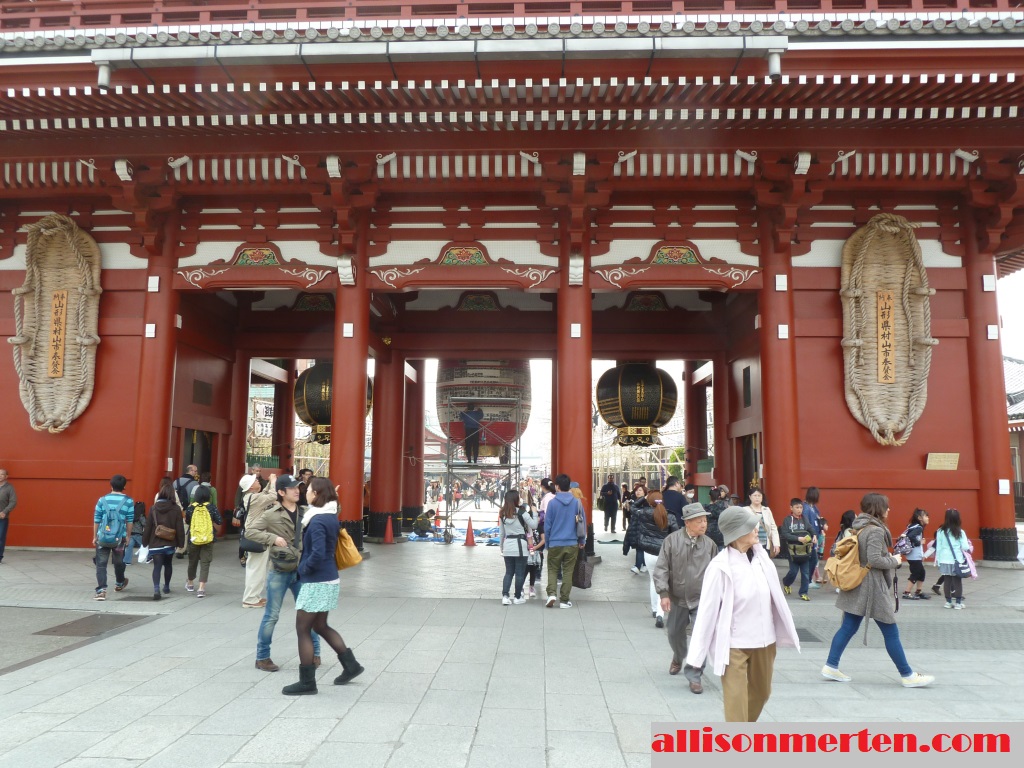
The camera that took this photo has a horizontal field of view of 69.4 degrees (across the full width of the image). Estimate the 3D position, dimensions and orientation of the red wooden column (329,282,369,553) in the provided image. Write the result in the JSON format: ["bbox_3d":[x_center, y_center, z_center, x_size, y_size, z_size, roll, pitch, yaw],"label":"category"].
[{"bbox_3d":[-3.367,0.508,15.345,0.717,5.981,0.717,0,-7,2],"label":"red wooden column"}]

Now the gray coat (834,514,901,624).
[{"bbox_3d":[2.990,1.552,6.220,0.470,0.880,0.430,-1,-7,12],"label":"gray coat"}]

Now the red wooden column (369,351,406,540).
[{"bbox_3d":[-3.211,1.270,19.108,0.860,5.420,0.860,0,-7,2],"label":"red wooden column"}]

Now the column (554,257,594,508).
[{"bbox_3d":[1.308,0.339,15.188,0.717,6.364,0.717,0,-7,2],"label":"column"}]

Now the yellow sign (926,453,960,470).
[{"bbox_3d":[8.424,1.518,14.450,0.595,0.355,0.050,0,13,2],"label":"yellow sign"}]

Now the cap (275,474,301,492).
[{"bbox_3d":[-1.994,0.892,6.597,0.250,0.150,0.175,-5,-9,36],"label":"cap"}]

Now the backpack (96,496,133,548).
[{"bbox_3d":[-5.339,1.864,9.882,0.400,0.630,0.270,2,-7,-12],"label":"backpack"}]

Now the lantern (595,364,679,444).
[{"bbox_3d":[3.622,0.409,21.437,2.312,2.799,2.312,0,-7,2],"label":"lantern"}]

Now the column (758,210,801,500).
[{"bbox_3d":[5.445,-0.118,15.033,0.740,6.924,0.740,0,-7,2],"label":"column"}]

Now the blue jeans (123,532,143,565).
[{"bbox_3d":[-6.859,2.988,13.432,0.360,0.571,0.360,-5,-10,39],"label":"blue jeans"}]

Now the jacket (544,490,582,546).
[{"bbox_3d":[0.696,1.796,9.802,0.520,0.750,0.310,1,-7,-2],"label":"jacket"}]

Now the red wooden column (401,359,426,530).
[{"bbox_3d":[-3.068,1.519,22.997,0.720,5.900,0.720,0,-7,2],"label":"red wooden column"}]

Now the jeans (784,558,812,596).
[{"bbox_3d":[4.037,2.675,10.493,0.360,0.680,0.330,-2,-8,18],"label":"jeans"}]

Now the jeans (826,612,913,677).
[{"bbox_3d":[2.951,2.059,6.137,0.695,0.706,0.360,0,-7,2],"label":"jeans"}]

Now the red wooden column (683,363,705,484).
[{"bbox_3d":[5.699,1.561,22.672,0.710,5.900,0.710,0,-7,2],"label":"red wooden column"}]

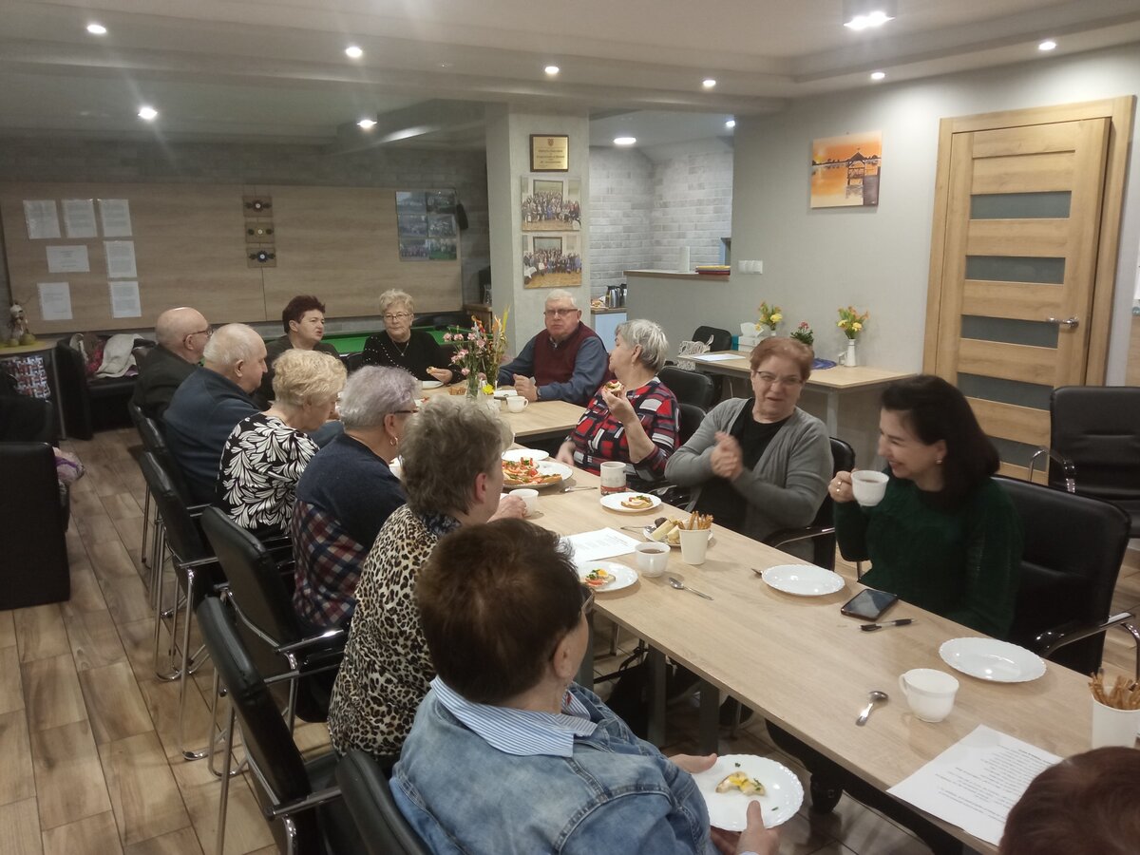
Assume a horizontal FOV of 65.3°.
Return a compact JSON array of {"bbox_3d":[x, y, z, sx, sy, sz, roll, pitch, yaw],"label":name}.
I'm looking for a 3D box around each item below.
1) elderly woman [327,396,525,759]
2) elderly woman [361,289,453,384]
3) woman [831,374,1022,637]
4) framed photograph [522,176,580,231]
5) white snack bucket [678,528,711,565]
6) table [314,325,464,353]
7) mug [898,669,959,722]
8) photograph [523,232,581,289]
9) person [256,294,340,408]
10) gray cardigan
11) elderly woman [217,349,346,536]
[{"bbox_3d":[-0.206,0.531,2.101,0.720,1.250,0.500,-10,15,-34],"label":"elderly woman"},{"bbox_3d":[-0.987,-0.172,5.241,0.540,1.220,0.740,-8,14,-27],"label":"elderly woman"},{"bbox_3d":[0.815,0.504,2.154,0.720,1.250,0.560,-8,14,-29],"label":"woman"},{"bbox_3d":[-0.114,-1.369,5.454,0.425,0.320,0.020,-10,15,-32],"label":"framed photograph"},{"bbox_3d":[0.337,0.319,2.397,0.084,0.083,0.084,-1,13,0],"label":"white snack bucket"},{"bbox_3d":[-1.688,-0.246,6.865,2.420,0.810,1.420,-9,15,-32],"label":"table"},{"bbox_3d":[0.643,0.483,1.592,0.104,0.066,0.092,-1,12,0],"label":"mug"},{"bbox_3d":[-0.113,-1.064,5.667,0.440,0.340,0.020,-9,15,-31],"label":"photograph"},{"bbox_3d":[-1.421,-0.099,4.964,0.540,1.220,0.740,-12,17,-40],"label":"person"},{"bbox_3d":[0.590,0.194,2.856,0.460,0.600,0.620,-12,17,-40],"label":"gray cardigan"},{"bbox_3d":[-0.834,0.329,3.115,0.700,1.220,0.500,-9,15,-32],"label":"elderly woman"}]

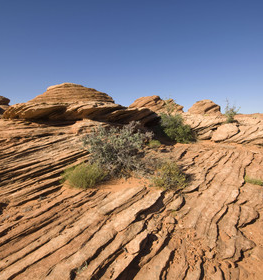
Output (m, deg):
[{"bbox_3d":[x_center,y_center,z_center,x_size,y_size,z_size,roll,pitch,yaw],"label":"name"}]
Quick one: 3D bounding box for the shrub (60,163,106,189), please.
[{"bbox_3d":[-0.983,0.711,4.050,0.890,0.451,0.750,0,7,0],"label":"shrub"}]

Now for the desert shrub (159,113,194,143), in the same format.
[{"bbox_3d":[2.127,-0.601,9.500,1.539,1.415,1.500,0,7,0],"label":"desert shrub"}]

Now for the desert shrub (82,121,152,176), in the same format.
[{"bbox_3d":[-0.354,0.188,4.900,1.675,1.330,1.400,0,7,0],"label":"desert shrub"}]

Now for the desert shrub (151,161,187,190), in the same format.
[{"bbox_3d":[0.756,0.705,4.000,0.696,0.554,0.650,0,7,0],"label":"desert shrub"}]

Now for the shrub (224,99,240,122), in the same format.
[{"bbox_3d":[5.779,-1.702,11.500,0.735,1.372,0.850,0,7,0],"label":"shrub"}]

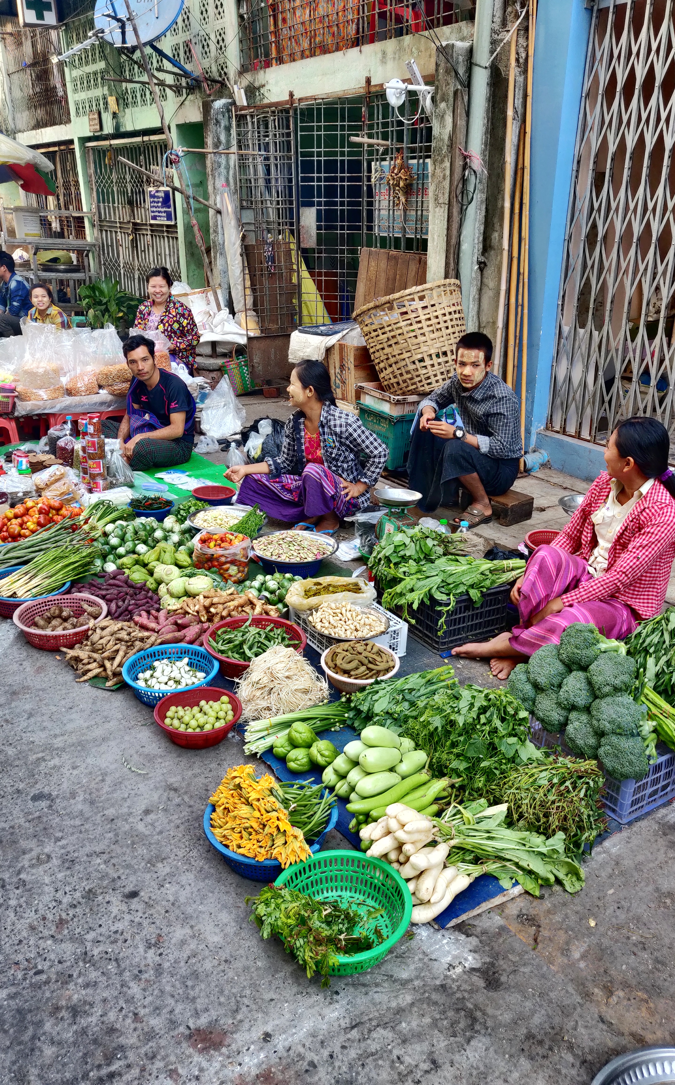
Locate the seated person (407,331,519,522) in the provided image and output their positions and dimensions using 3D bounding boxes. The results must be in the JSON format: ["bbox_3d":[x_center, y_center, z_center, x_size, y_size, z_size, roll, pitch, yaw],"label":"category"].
[{"bbox_3d":[0.633,-0.551,3.670,0.620,0.844,0.500,-14,27,-29],"label":"seated person"}]

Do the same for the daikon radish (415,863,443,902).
[{"bbox_3d":[0.215,0.775,1.803,0.054,0.060,0.160,12,26,26],"label":"daikon radish"}]

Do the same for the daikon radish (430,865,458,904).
[{"bbox_3d":[0.252,0.799,1.849,0.040,0.040,0.130,14,27,29],"label":"daikon radish"}]

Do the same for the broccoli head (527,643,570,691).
[{"bbox_3d":[0.610,0.359,2.278,0.130,0.135,0.130,7,24,16],"label":"broccoli head"}]

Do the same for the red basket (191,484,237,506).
[{"bbox_3d":[-0.673,-0.251,4.228,0.235,0.065,0.235,0,23,0],"label":"red basket"}]

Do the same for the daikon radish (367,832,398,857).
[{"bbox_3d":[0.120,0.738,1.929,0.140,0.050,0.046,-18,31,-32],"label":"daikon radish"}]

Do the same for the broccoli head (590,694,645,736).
[{"bbox_3d":[0.761,0.469,2.130,0.125,0.125,0.135,-12,-19,36],"label":"broccoli head"}]

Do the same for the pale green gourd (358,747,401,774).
[{"bbox_3d":[0.113,0.574,2.060,0.122,0.074,0.074,-11,25,-24],"label":"pale green gourd"}]

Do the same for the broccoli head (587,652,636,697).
[{"bbox_3d":[0.787,0.375,2.253,0.140,0.130,0.140,7,24,16],"label":"broccoli head"}]

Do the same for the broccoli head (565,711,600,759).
[{"bbox_3d":[0.657,0.510,2.082,0.120,0.120,0.115,-17,30,-31],"label":"broccoli head"}]

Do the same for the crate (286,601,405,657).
[{"bbox_3d":[0.043,0.313,2.941,0.318,0.130,0.315,-10,26,-20],"label":"crate"}]

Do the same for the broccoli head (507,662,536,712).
[{"bbox_3d":[0.537,0.417,2.233,0.130,0.140,0.130,-17,29,-33],"label":"broccoli head"}]

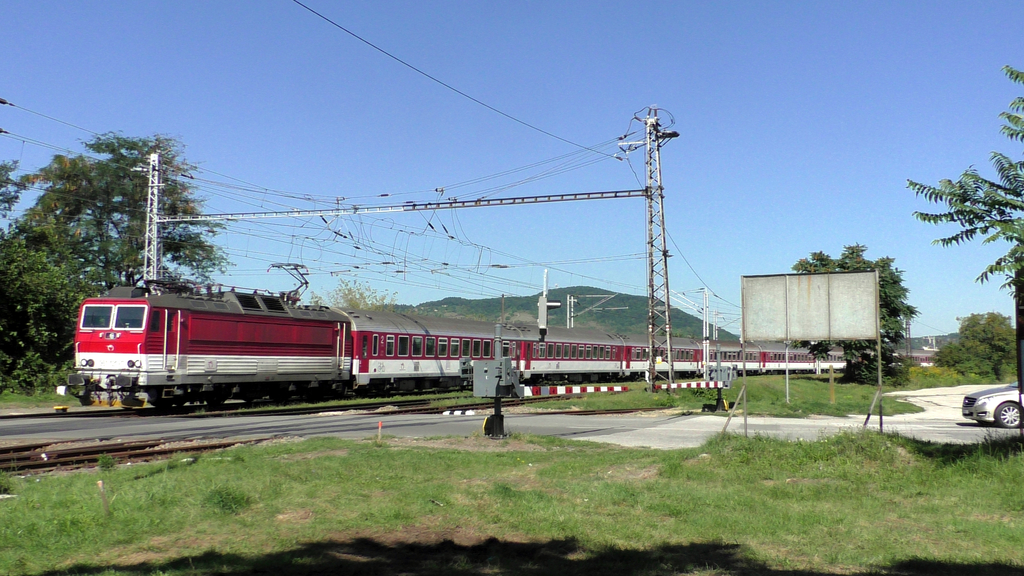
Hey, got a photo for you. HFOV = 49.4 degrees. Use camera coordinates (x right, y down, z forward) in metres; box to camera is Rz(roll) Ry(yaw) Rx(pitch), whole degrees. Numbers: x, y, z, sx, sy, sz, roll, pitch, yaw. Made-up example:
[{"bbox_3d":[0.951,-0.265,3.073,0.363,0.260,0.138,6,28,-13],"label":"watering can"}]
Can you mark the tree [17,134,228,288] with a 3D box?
[{"bbox_3d":[-23.181,-1.638,66.252,12.300,15.170,11.500,2,-4,-19],"label":"tree"}]

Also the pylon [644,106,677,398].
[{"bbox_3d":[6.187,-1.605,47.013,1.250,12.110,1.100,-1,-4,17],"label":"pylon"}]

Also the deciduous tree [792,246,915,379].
[{"bbox_3d":[24.631,1.882,80.058,8.800,10.070,8.200,-1,-4,17],"label":"deciduous tree"}]

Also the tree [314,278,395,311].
[{"bbox_3d":[-10.539,2.962,74.967,5.800,7.220,5.500,1,-4,-8],"label":"tree"}]

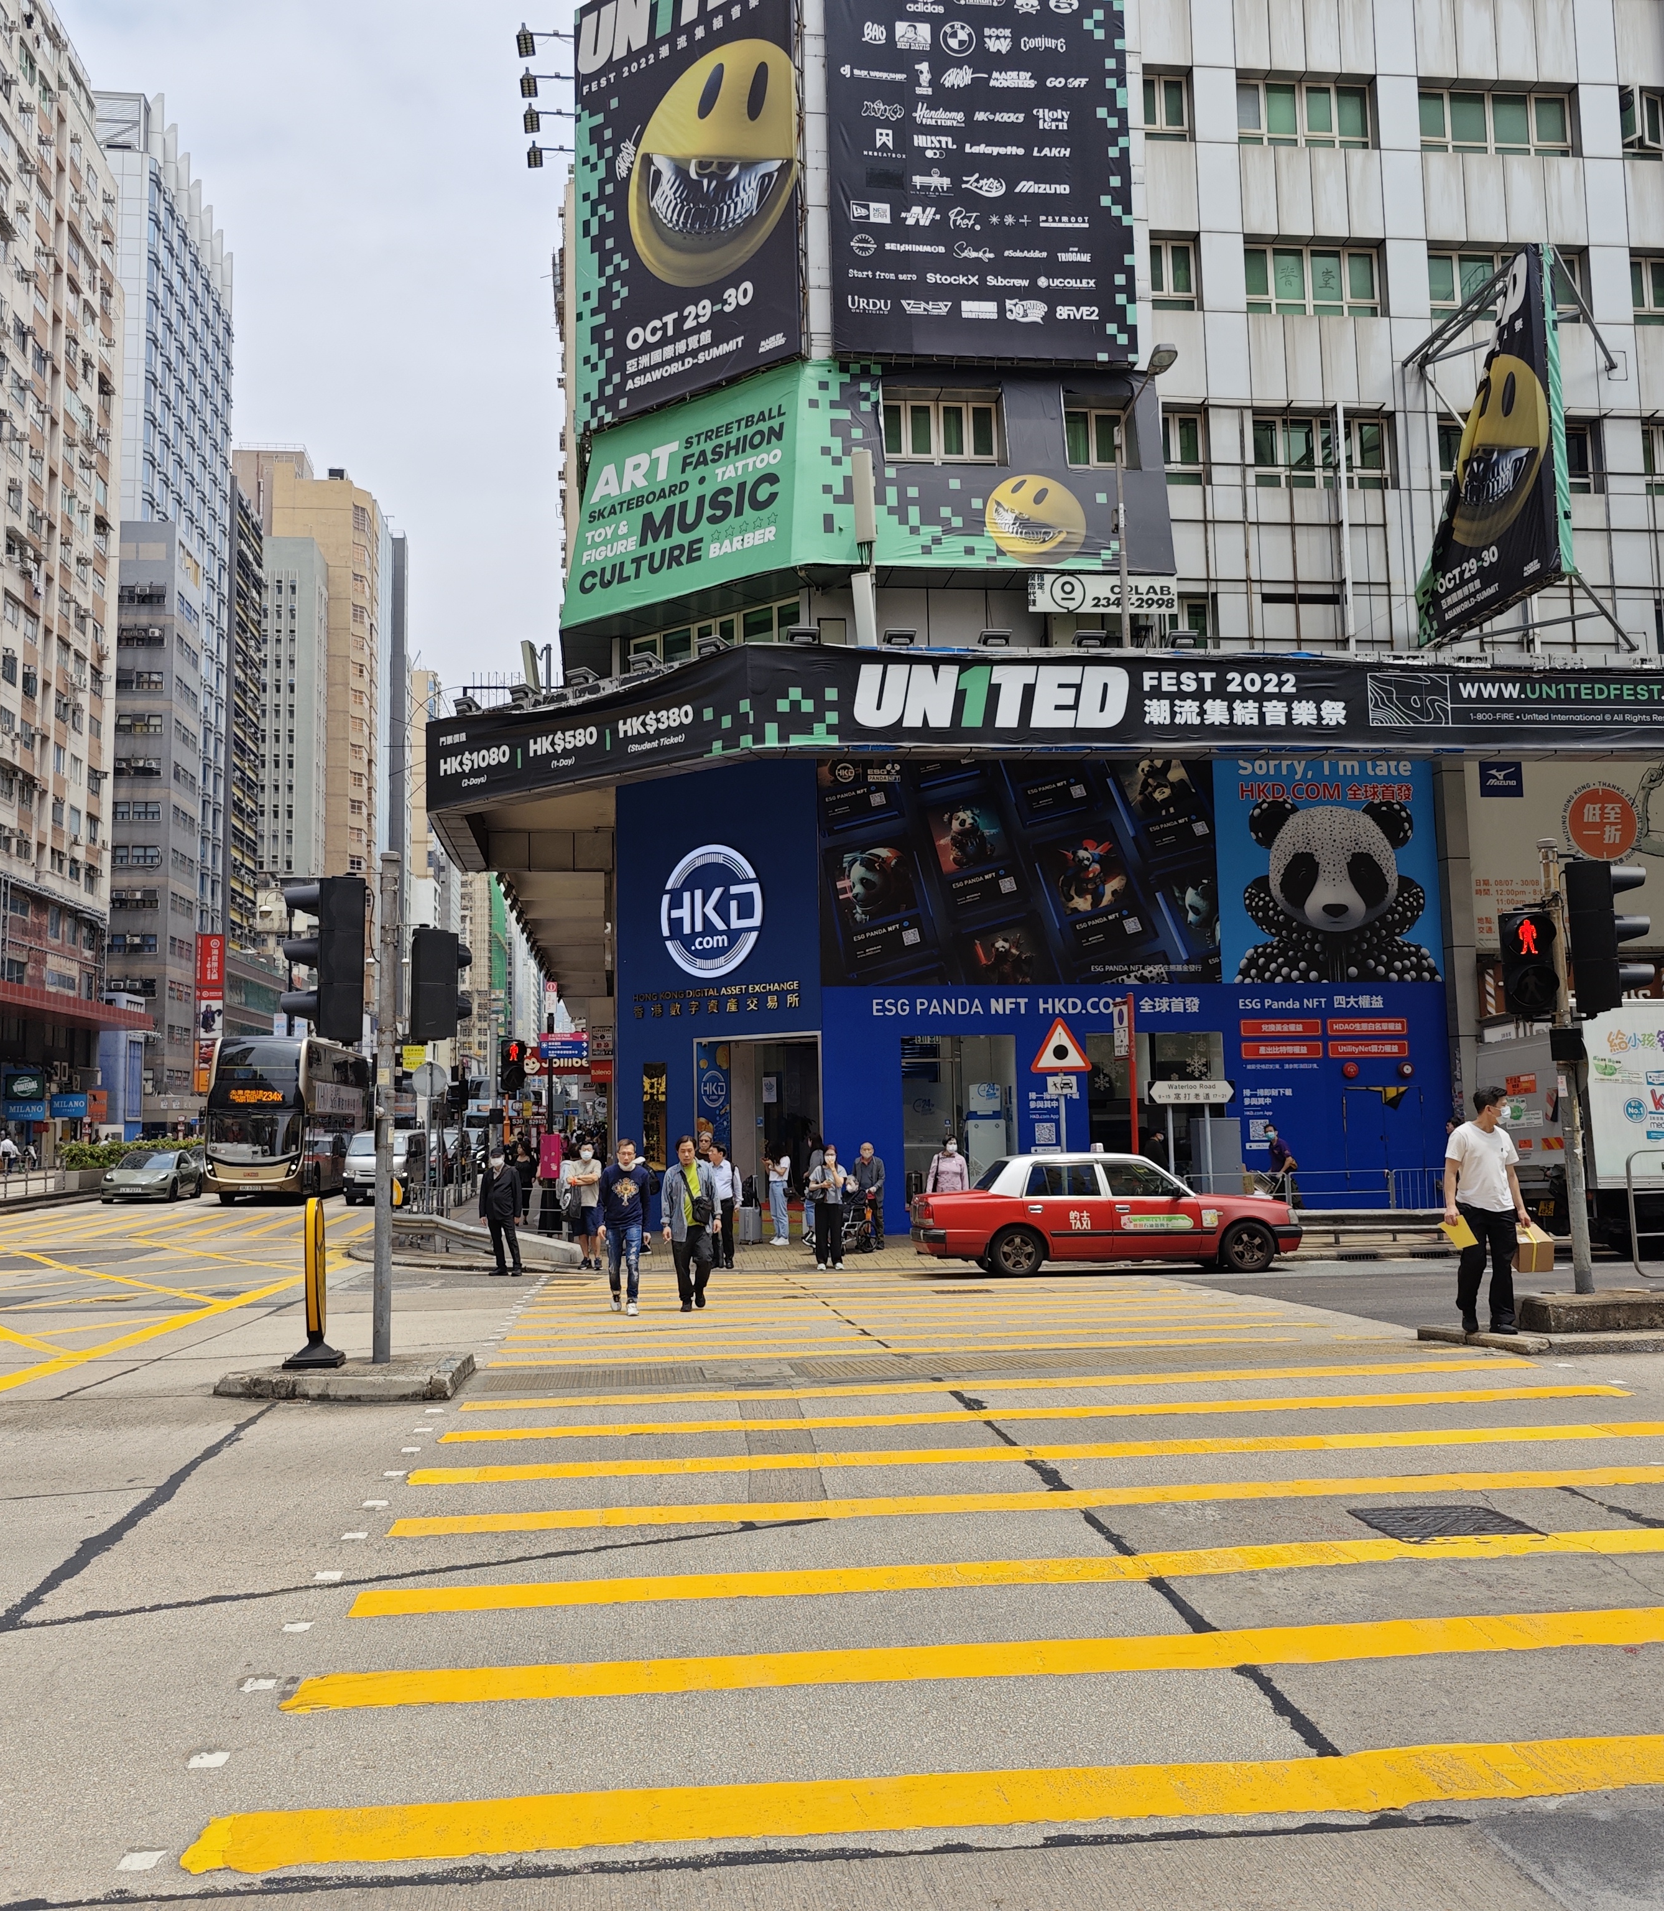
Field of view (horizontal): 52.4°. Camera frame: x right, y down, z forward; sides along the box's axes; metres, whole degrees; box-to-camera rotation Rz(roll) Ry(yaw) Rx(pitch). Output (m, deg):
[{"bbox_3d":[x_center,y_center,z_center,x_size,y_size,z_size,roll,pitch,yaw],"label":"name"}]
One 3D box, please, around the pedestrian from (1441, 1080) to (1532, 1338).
[{"bbox_3d":[4.569,1.776,11.820,0.520,1.698,0.360,0,-6,-12],"label":"pedestrian"}]

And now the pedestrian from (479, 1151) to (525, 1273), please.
[{"bbox_3d":[-4.282,3.320,22.015,0.540,1.594,0.360,-3,-6,14],"label":"pedestrian"}]

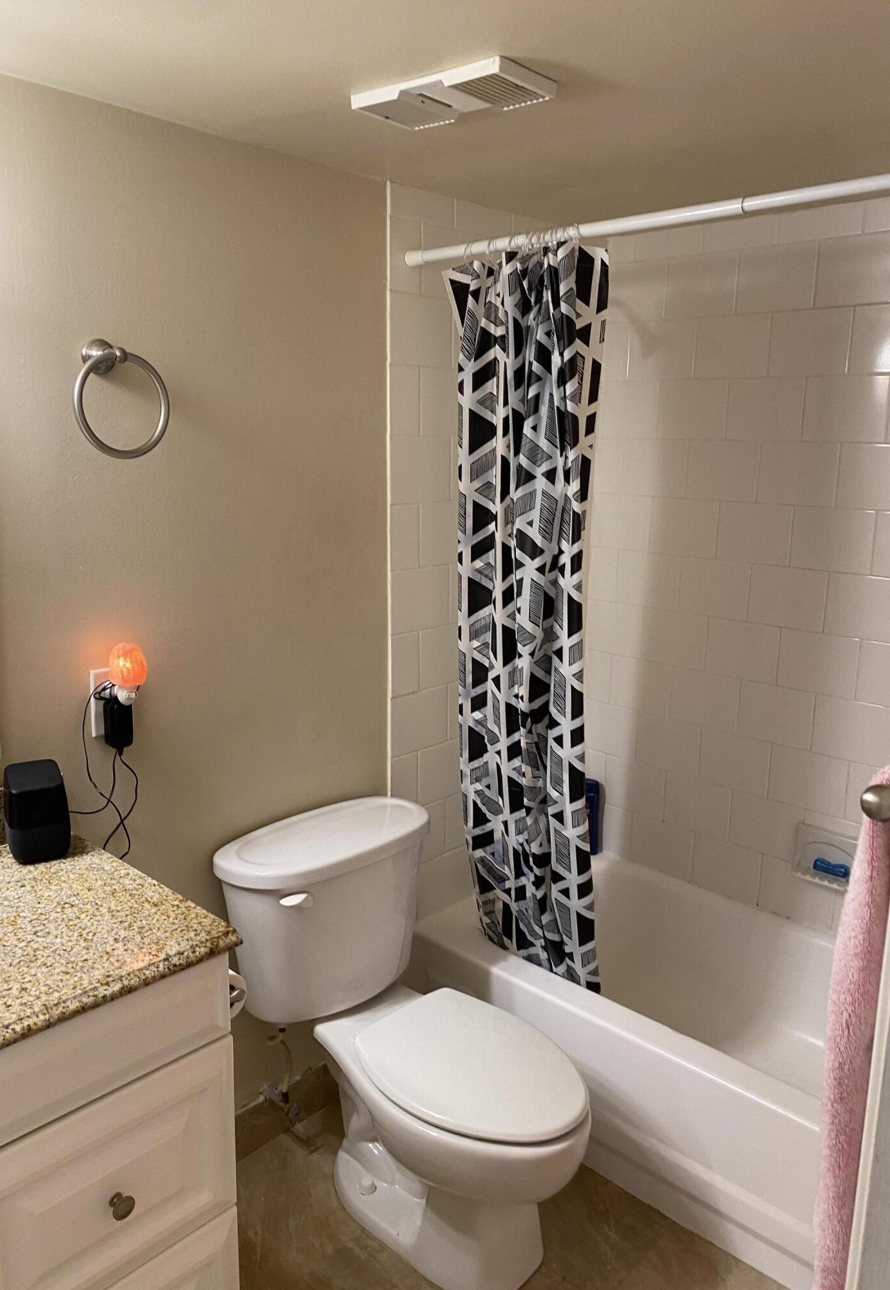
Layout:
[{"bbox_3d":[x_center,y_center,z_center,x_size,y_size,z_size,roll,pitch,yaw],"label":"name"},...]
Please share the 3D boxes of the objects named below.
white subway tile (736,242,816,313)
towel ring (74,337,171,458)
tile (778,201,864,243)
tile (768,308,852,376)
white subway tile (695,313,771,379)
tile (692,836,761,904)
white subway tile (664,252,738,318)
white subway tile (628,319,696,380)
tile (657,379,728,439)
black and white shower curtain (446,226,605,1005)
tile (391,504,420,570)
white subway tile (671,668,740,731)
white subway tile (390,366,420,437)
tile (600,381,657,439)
[{"bbox_3d":[0.802,-0.887,2.349,0.200,0.152,0.010,12,17,41],"label":"white subway tile"},{"bbox_3d":[-0.556,-0.415,1.636,0.086,0.197,0.175,12,17,42],"label":"towel ring"},{"bbox_3d":[0.869,-0.974,2.240,0.198,0.068,0.009,12,17,42],"label":"tile"},{"bbox_3d":[0.868,-0.719,2.305,0.198,0.151,0.010,12,17,41],"label":"tile"},{"bbox_3d":[0.726,-0.753,2.450,0.200,0.152,0.010,12,17,41],"label":"white subway tile"},{"bbox_3d":[0.774,0.611,2.664,0.198,0.150,0.009,12,17,42],"label":"tile"},{"bbox_3d":[0.653,-0.917,2.481,0.201,0.152,0.008,13,17,43],"label":"white subway tile"},{"bbox_3d":[0.575,-0.781,2.570,0.198,0.151,0.010,12,17,41],"label":"white subway tile"},{"bbox_3d":[0.648,-0.616,2.536,0.198,0.151,0.010,12,17,41],"label":"tile"},{"bbox_3d":[0.192,0.062,2.176,0.434,1.764,0.225,12,17,42],"label":"black and white shower curtain"},{"bbox_3d":[-0.094,-0.252,2.243,0.010,0.151,0.101,12,17,41],"label":"tile"},{"bbox_3d":[0.703,0.145,2.617,0.197,0.151,0.010,12,17,41],"label":"white subway tile"},{"bbox_3d":[-0.091,-0.553,2.199,0.010,0.151,0.090,12,17,41],"label":"white subway tile"},{"bbox_3d":[0.495,-0.644,2.650,0.197,0.151,0.010,12,17,41],"label":"tile"}]

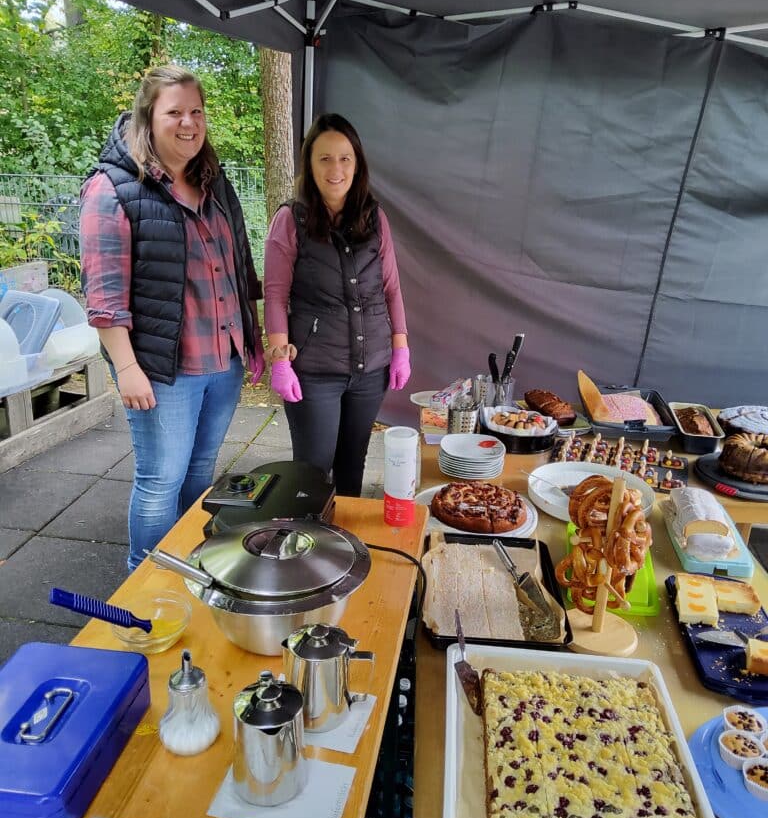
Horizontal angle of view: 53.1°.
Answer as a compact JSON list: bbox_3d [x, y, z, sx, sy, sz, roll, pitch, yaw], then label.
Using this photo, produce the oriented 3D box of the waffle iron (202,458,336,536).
[{"bbox_3d":[-0.217,0.195,1.487,0.242,0.108,0.238,5,20,8],"label":"waffle iron"}]

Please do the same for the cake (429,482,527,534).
[{"bbox_3d":[0.246,0.249,1.990,0.250,0.048,0.250,4,20,4],"label":"cake"}]

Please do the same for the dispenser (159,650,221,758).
[{"bbox_3d":[-0.249,0.364,0.979,0.074,0.137,0.074,-2,21,-12],"label":"dispenser"}]

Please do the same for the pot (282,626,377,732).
[{"bbox_3d":[-0.074,0.353,1.037,0.125,0.130,0.090,5,20,8],"label":"pot"}]

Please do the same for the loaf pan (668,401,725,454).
[{"bbox_3d":[0.987,0.063,2.448,0.120,0.074,0.298,6,20,9],"label":"loaf pan"}]

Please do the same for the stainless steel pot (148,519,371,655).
[{"bbox_3d":[-0.184,0.268,1.218,0.328,0.158,0.296,5,20,8],"label":"stainless steel pot"}]

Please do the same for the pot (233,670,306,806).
[{"bbox_3d":[-0.141,0.386,0.939,0.090,0.132,0.125,-2,21,-12],"label":"pot"}]

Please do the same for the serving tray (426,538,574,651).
[{"bbox_3d":[0.229,0.385,1.652,0.290,0.040,0.400,4,20,4],"label":"serving tray"}]

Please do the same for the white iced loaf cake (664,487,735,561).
[{"bbox_3d":[0.785,0.272,1.917,0.119,0.072,0.292,5,20,7],"label":"white iced loaf cake"}]

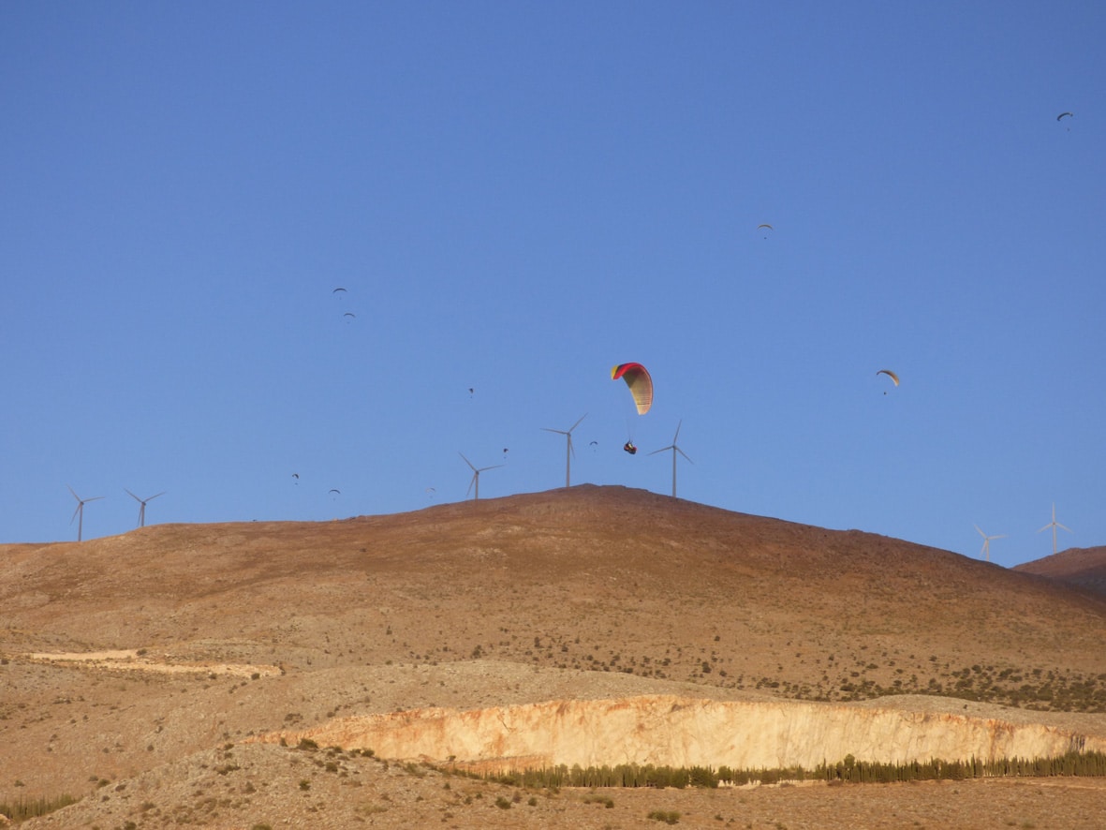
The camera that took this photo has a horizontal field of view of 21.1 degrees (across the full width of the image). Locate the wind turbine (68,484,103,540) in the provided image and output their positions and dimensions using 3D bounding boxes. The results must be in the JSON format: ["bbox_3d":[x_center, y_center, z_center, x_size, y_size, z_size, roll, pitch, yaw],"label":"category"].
[{"bbox_3d":[-798.200,173.970,5077.660,71.300,113.400,14.000,-2,-11,12],"label":"wind turbine"}]

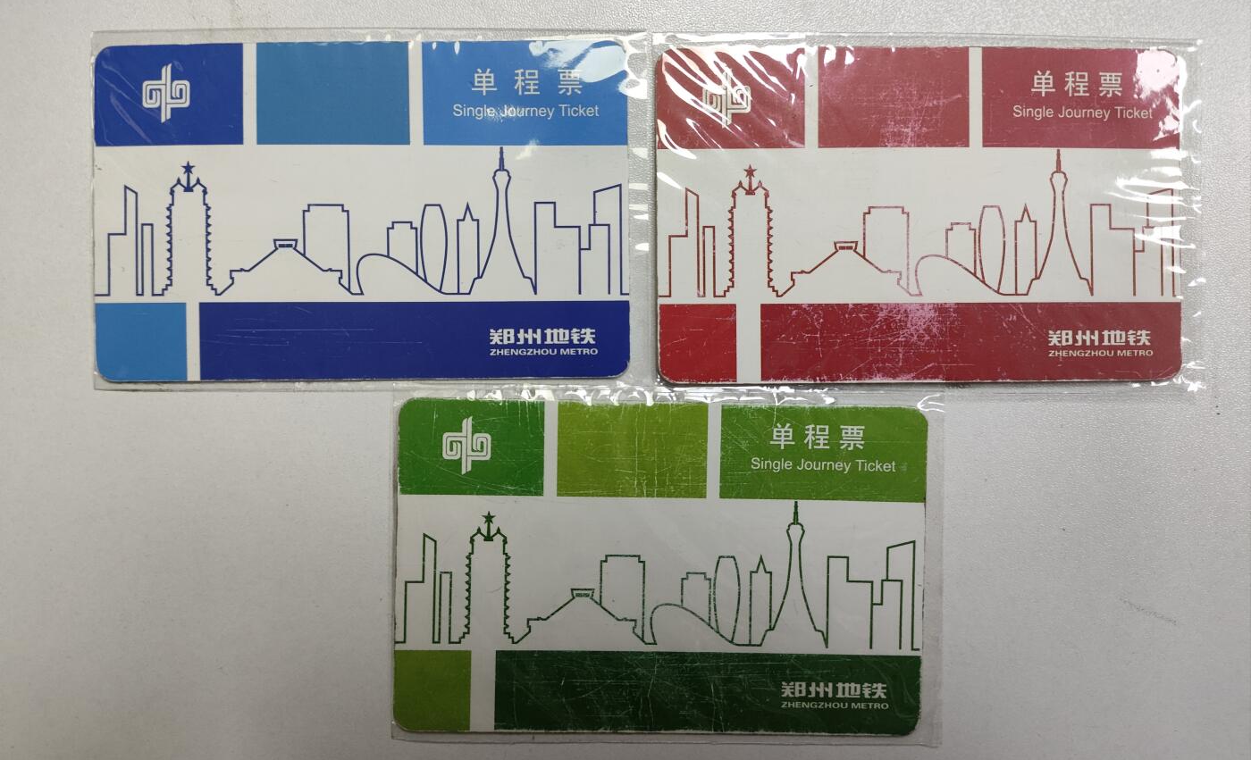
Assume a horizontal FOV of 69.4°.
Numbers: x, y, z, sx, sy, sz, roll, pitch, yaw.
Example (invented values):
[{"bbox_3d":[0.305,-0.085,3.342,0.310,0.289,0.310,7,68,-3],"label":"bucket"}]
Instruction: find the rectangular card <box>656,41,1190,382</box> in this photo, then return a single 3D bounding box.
[{"bbox_3d":[0.048,-0.027,0.147,0.086,0.001,0.054,0,90,-1],"label":"rectangular card"}]

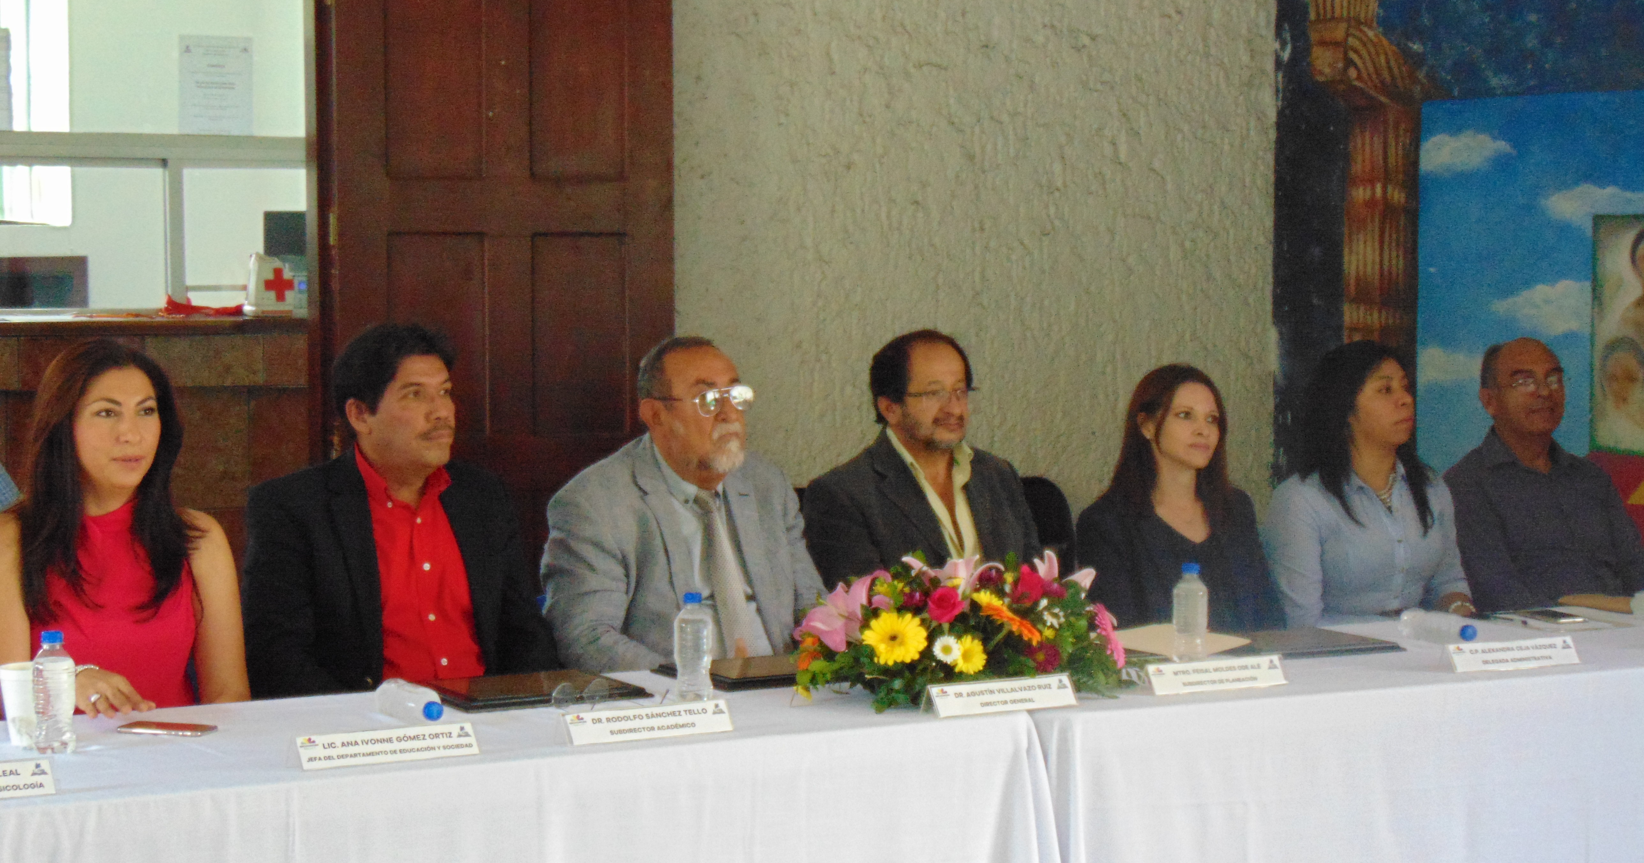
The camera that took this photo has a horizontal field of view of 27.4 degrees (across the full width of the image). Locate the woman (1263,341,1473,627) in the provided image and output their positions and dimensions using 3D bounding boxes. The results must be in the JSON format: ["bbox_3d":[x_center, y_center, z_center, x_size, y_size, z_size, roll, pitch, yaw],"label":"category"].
[{"bbox_3d":[1.189,0.468,6.801,0.460,1.290,0.680,-3,5,-33],"label":"woman"}]

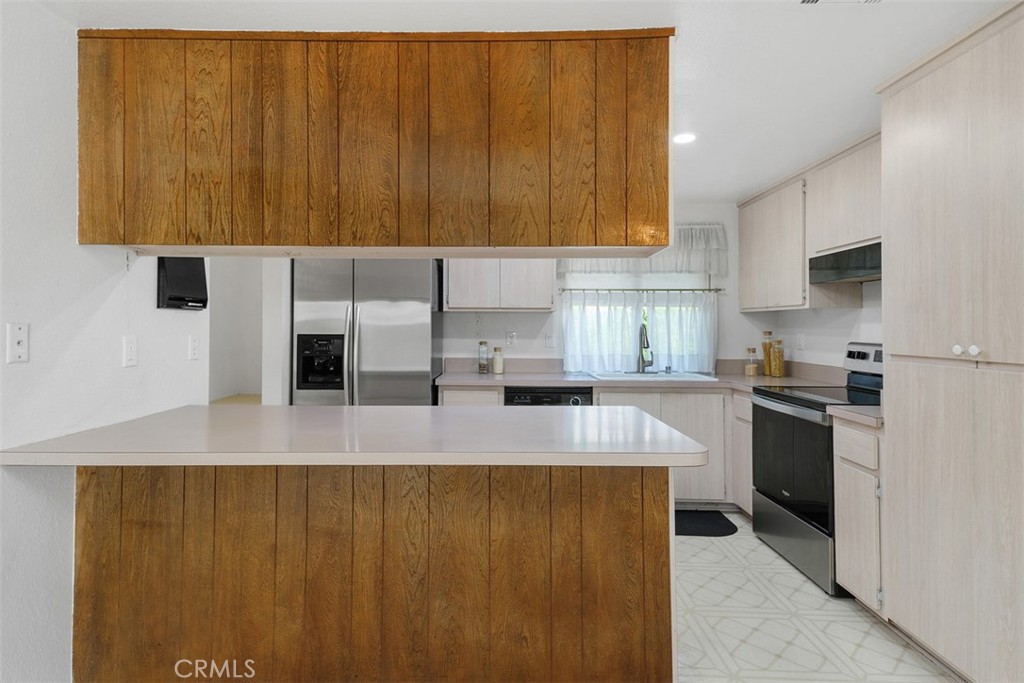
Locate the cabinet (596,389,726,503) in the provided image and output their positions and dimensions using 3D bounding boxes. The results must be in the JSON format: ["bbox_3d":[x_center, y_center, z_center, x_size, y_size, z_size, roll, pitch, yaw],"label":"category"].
[{"bbox_3d":[1.038,0.714,3.865,0.922,0.800,0.600,0,1,-1],"label":"cabinet"}]

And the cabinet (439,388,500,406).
[{"bbox_3d":[-0.294,0.717,3.835,0.447,0.815,0.600,0,1,-1],"label":"cabinet"}]

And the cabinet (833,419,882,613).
[{"bbox_3d":[1.873,0.761,2.344,0.605,0.805,0.320,0,1,-1],"label":"cabinet"}]

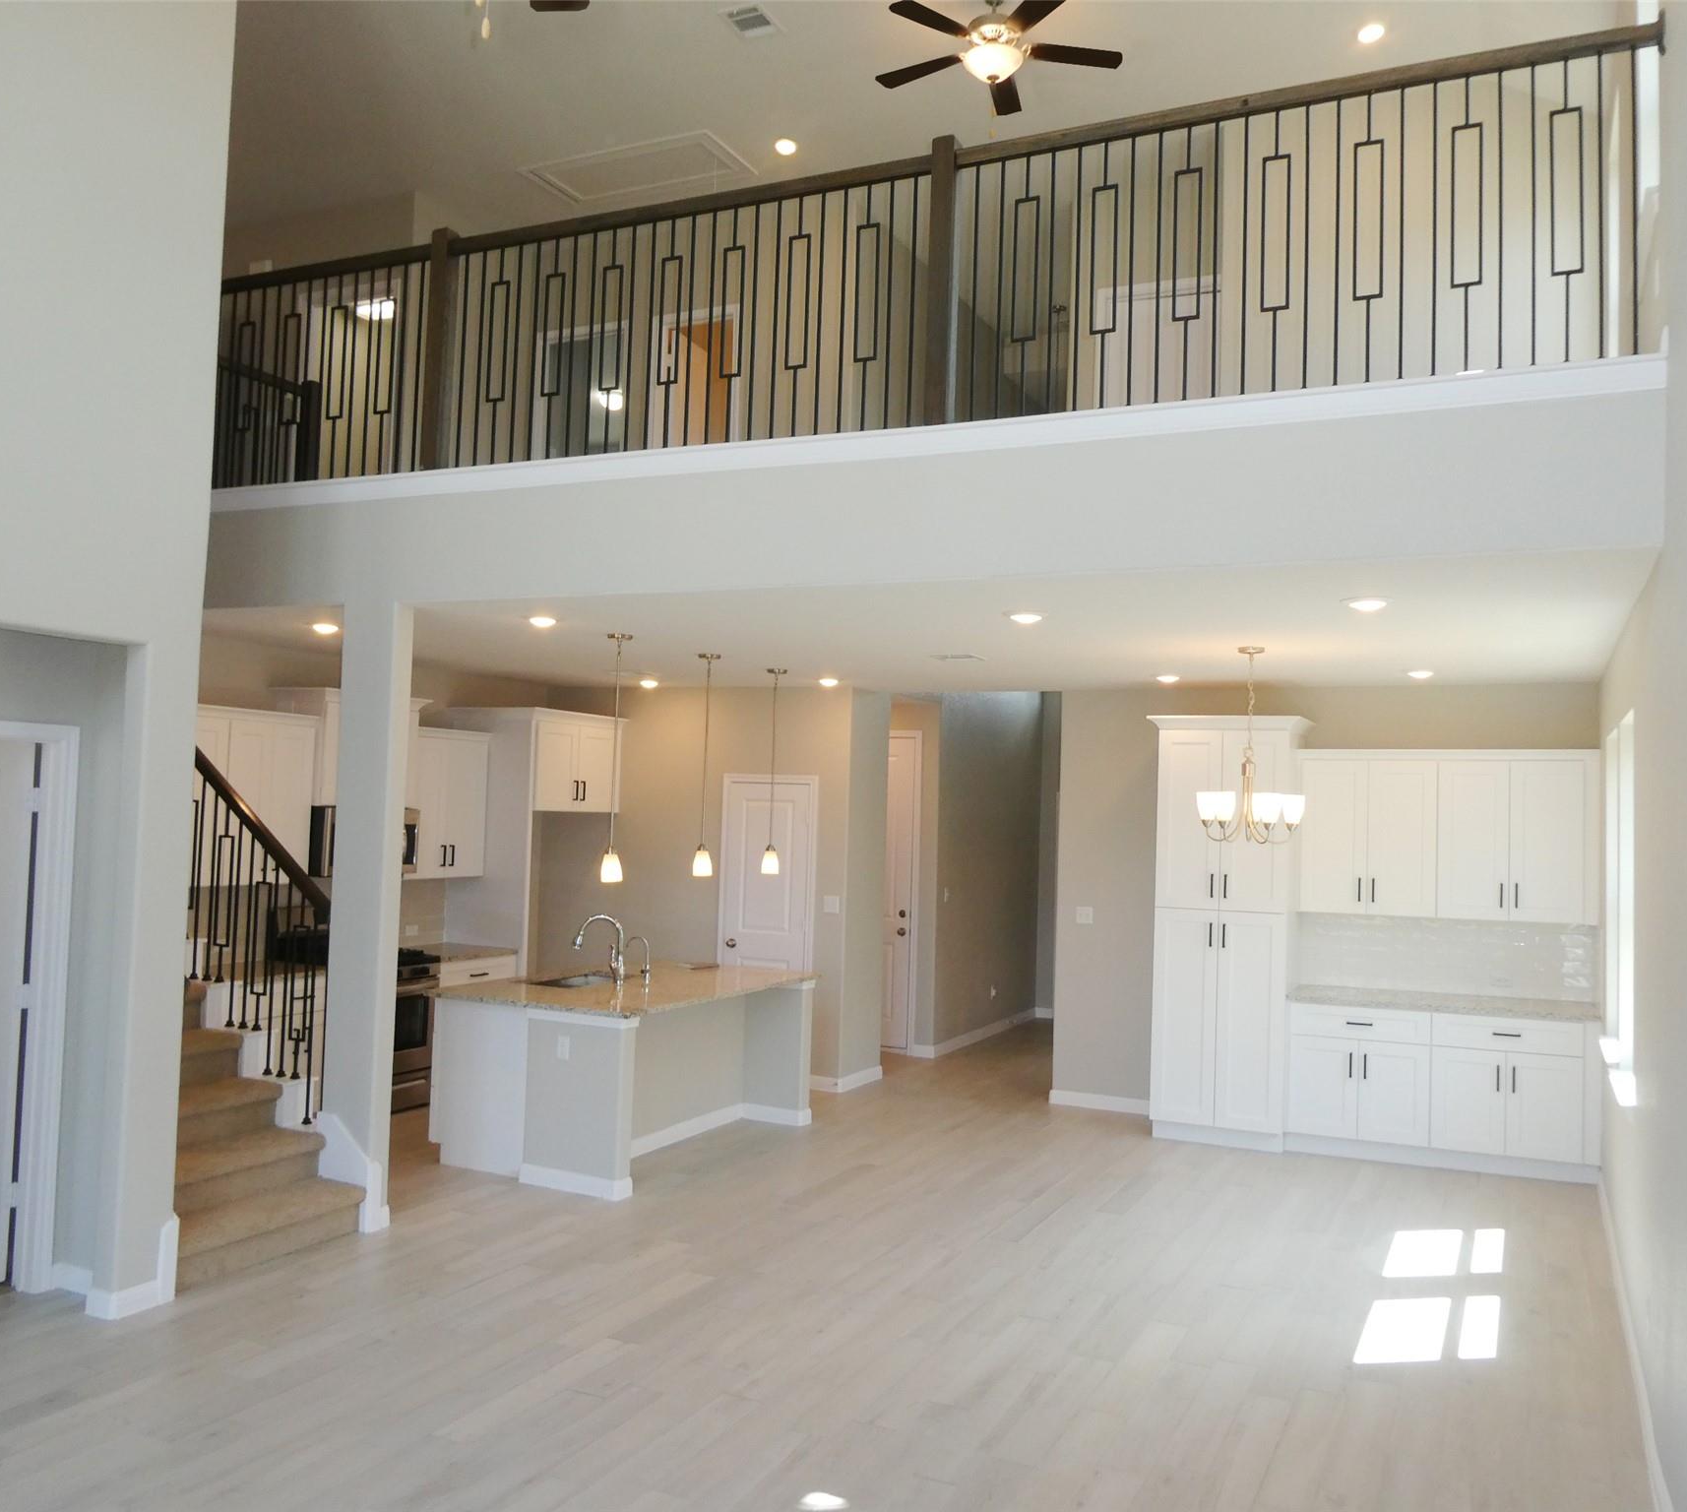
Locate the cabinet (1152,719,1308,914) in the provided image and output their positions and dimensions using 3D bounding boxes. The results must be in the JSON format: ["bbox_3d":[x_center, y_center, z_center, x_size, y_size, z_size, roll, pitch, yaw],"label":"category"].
[{"bbox_3d":[2.344,0.348,8.440,0.790,1.140,0.740,0,-3,26],"label":"cabinet"}]

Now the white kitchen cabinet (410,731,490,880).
[{"bbox_3d":[-2.734,0.318,9.312,0.338,0.965,0.733,1,-2,26],"label":"white kitchen cabinet"}]

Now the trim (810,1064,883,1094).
[{"bbox_3d":[0.008,2.228,9.717,0.280,0.095,0.670,0,-3,26],"label":"trim"}]

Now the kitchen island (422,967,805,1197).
[{"bbox_3d":[-1.156,1.723,7.855,1.264,0.895,2.036,1,-2,26],"label":"kitchen island"}]

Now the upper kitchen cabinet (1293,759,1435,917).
[{"bbox_3d":[3.164,0.471,8.443,0.778,0.965,0.330,1,-2,22],"label":"upper kitchen cabinet"}]

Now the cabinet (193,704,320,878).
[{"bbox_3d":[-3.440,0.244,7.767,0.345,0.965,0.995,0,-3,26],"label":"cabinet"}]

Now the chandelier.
[{"bbox_3d":[2.004,-0.048,6.866,0.524,0.960,0.524,1,-2,26],"label":"chandelier"}]

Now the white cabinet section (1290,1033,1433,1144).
[{"bbox_3d":[3.094,1.938,8.325,0.788,0.575,0.567,0,-3,26],"label":"white cabinet section"}]

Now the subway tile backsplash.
[{"bbox_3d":[3.529,1.172,8.226,1.600,0.456,0.025,0,-3,26],"label":"subway tile backsplash"}]

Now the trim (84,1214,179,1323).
[{"bbox_3d":[-2.619,1.877,5.170,0.155,0.310,0.280,1,-2,26],"label":"trim"}]

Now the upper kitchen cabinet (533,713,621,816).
[{"bbox_3d":[-2.156,0.061,9.944,0.680,0.660,0.990,0,-3,26],"label":"upper kitchen cabinet"}]

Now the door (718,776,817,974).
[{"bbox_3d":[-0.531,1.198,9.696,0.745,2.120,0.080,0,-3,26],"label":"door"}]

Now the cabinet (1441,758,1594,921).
[{"bbox_3d":[3.908,0.477,8.142,0.827,0.953,0.330,1,-2,22],"label":"cabinet"}]

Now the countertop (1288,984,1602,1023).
[{"bbox_3d":[3.388,1.404,7.943,1.600,0.038,0.635,0,-3,26],"label":"countertop"}]

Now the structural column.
[{"bbox_3d":[-2.136,0.705,6.253,0.296,2.735,0.125,0,-3,26],"label":"structural column"}]

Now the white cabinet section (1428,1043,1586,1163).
[{"bbox_3d":[3.792,1.943,7.989,0.761,0.575,0.567,0,-3,26],"label":"white cabinet section"}]

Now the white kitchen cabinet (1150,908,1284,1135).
[{"bbox_3d":[2.312,1.568,8.505,0.748,1.265,0.615,1,-2,22],"label":"white kitchen cabinet"}]

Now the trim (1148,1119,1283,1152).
[{"bbox_3d":[2.198,2.234,8.220,0.750,0.108,0.050,1,-2,22],"label":"trim"}]

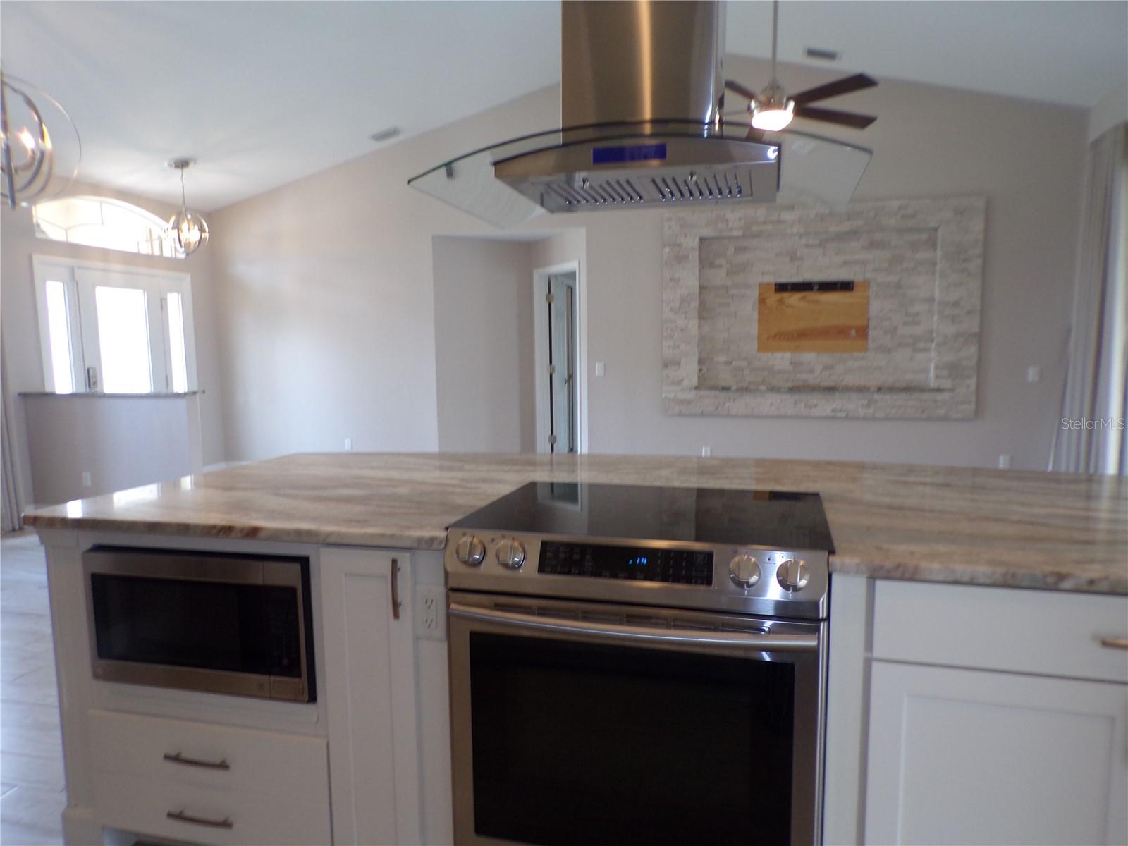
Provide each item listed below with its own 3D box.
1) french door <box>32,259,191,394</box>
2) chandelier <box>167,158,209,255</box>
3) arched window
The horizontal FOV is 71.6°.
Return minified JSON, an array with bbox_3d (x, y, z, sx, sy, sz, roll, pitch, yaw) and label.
[{"bbox_3d":[-4.074,-0.380,7.269,0.120,2.120,1.760,1,6,15],"label":"french door"},{"bbox_3d":[-3.297,-1.879,6.818,0.360,0.820,0.360,1,6,15],"label":"chandelier"},{"bbox_3d":[-4.096,-1.802,7.120,0.120,0.460,1.680,1,6,15],"label":"arched window"}]

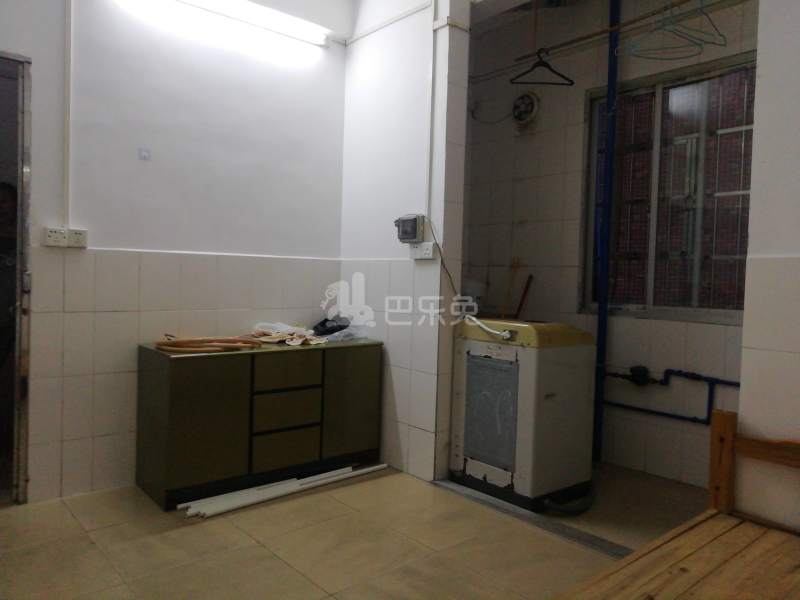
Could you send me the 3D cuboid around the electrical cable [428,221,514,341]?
[{"bbox_3d":[0.346,-0.110,2.985,0.135,0.580,0.475,0,3,-40],"label":"electrical cable"}]

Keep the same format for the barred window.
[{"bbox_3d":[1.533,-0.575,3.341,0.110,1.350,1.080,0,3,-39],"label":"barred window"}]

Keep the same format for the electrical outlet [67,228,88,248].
[{"bbox_3d":[-1.498,-0.285,2.799,0.086,0.086,0.035,0,3,-39],"label":"electrical outlet"}]

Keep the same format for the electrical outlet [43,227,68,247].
[{"bbox_3d":[-1.567,-0.285,2.742,0.088,0.086,0.035,0,3,-39],"label":"electrical outlet"}]

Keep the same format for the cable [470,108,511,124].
[{"bbox_3d":[0.648,-1.325,4.336,0.030,0.135,0.400,0,3,-39],"label":"cable"}]

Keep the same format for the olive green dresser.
[{"bbox_3d":[-0.705,0.595,3.258,1.235,0.692,0.410,0,3,-39],"label":"olive green dresser"}]

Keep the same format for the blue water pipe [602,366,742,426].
[{"bbox_3d":[1.466,0.512,3.289,0.080,0.250,0.750,0,3,-39],"label":"blue water pipe"}]

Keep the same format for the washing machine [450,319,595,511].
[{"bbox_3d":[0.638,0.533,3.122,0.492,0.865,0.533,0,3,-40],"label":"washing machine"}]

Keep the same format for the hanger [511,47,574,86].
[{"bbox_3d":[0.879,-1.442,3.720,0.390,0.232,0.025,2,2,0],"label":"hanger"}]

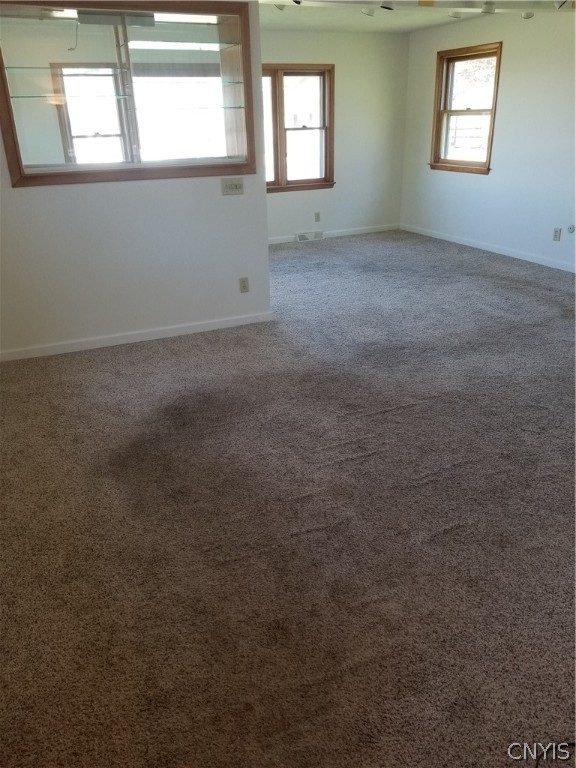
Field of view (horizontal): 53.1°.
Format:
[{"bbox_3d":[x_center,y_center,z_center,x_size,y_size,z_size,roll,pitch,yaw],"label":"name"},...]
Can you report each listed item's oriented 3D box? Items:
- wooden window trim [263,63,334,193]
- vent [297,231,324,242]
[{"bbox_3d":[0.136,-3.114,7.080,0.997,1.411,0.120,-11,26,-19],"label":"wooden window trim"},{"bbox_3d":[0.308,-1.940,7.612,0.373,0.115,0.060,-11,26,-19],"label":"vent"}]

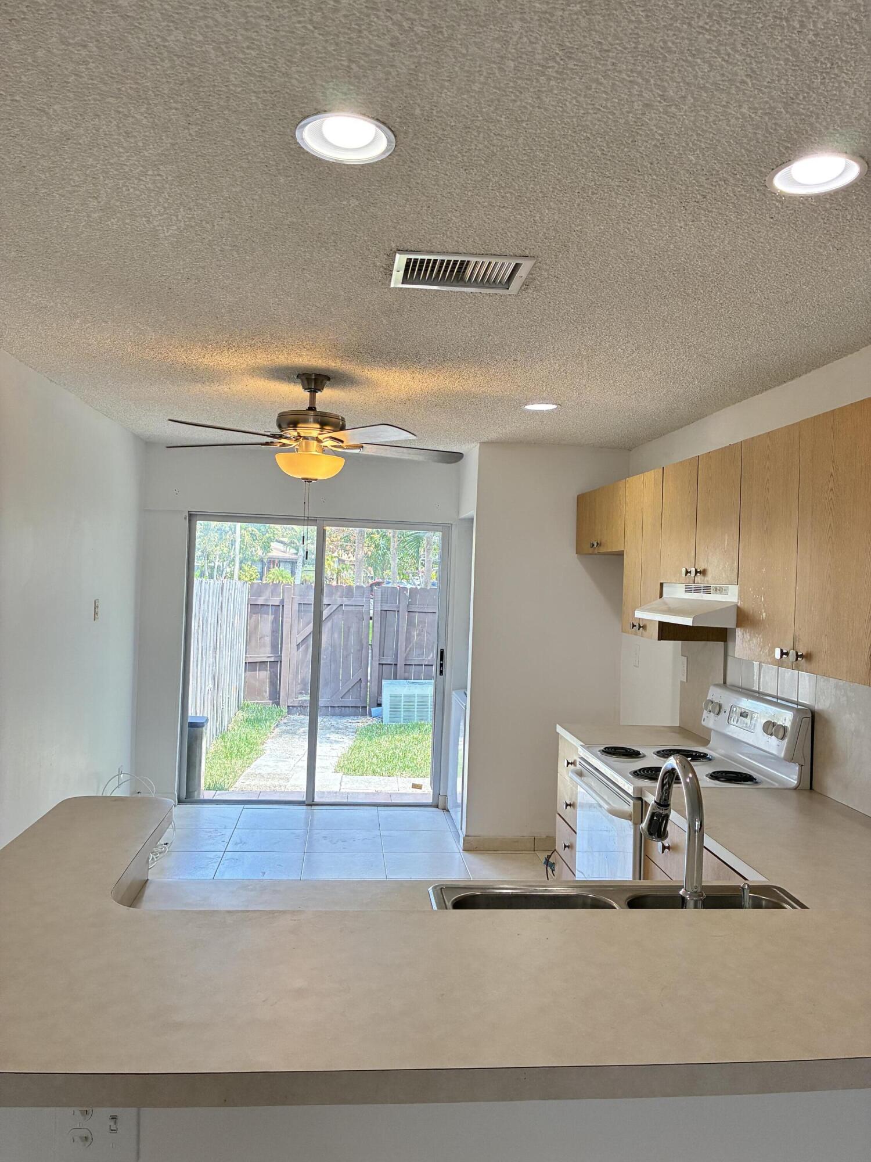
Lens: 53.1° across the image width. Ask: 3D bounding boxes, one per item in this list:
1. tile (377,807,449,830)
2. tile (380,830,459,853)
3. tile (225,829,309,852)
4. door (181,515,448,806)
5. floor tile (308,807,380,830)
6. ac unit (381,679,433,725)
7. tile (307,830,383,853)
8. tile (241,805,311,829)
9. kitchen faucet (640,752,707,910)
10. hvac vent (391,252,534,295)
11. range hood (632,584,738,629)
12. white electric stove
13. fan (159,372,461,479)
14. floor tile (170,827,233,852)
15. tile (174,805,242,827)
[{"bbox_3d":[-0.147,1.602,5.843,0.457,0.010,0.457,2,0,-6],"label":"tile"},{"bbox_3d":[-0.099,1.607,5.370,0.455,0.010,0.452,2,0,-6],"label":"tile"},{"bbox_3d":[-1.008,1.573,5.278,0.455,0.010,0.452,2,0,-6],"label":"tile"},{"bbox_3d":[-0.829,0.567,6.122,1.811,2.006,0.114,2,0,-6],"label":"door"},{"bbox_3d":[-0.600,1.587,5.782,0.455,0.010,0.460,2,0,-6],"label":"floor tile"},{"bbox_3d":[-0.257,1.552,11.002,0.780,0.543,0.680,2,0,-6],"label":"ac unit"},{"bbox_3d":[-0.554,1.591,5.328,0.457,0.010,0.457,2,0,-6],"label":"tile"},{"bbox_3d":[-1.056,1.570,5.750,0.457,0.010,0.457,2,0,-6],"label":"tile"},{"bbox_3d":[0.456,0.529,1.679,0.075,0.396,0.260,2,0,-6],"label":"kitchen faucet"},{"bbox_3d":[0.068,-0.826,2.327,0.357,0.020,0.287,2,0,-6],"label":"hvac vent"},{"bbox_3d":[1.119,0.091,3.452,0.452,0.152,0.754,2,0,-6],"label":"range hood"},{"bbox_3d":[0.957,1.048,3.493,0.705,1.200,0.757,2,0,-6],"label":"white electric stove"},{"bbox_3d":[-0.504,-0.624,3.543,1.300,0.442,1.280,2,0,-6],"label":"fan"},{"bbox_3d":[-1.463,1.560,5.236,0.457,0.010,0.457,2,0,-6],"label":"floor tile"},{"bbox_3d":[-1.509,1.552,5.689,0.455,0.010,0.460,2,0,-6],"label":"tile"}]

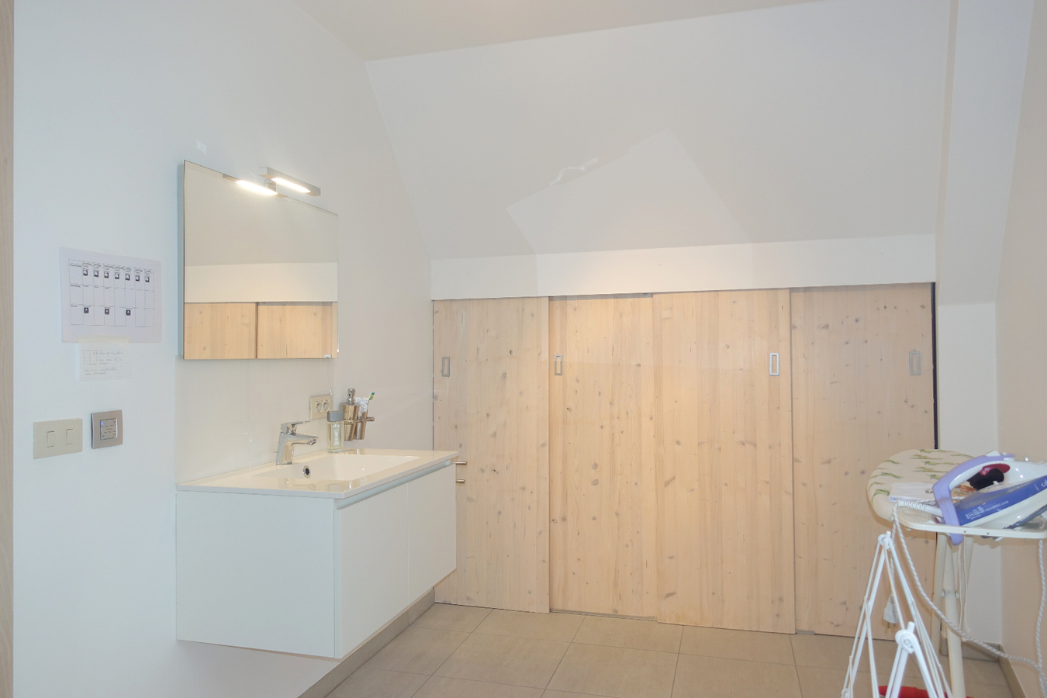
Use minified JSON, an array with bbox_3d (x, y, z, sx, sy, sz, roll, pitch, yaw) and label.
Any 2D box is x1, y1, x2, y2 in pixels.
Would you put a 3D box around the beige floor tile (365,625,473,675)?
[{"bbox_3d":[-0.446,1.287,2.986,0.319,0.010,0.451,-1,-1,16],"label":"beige floor tile"}]

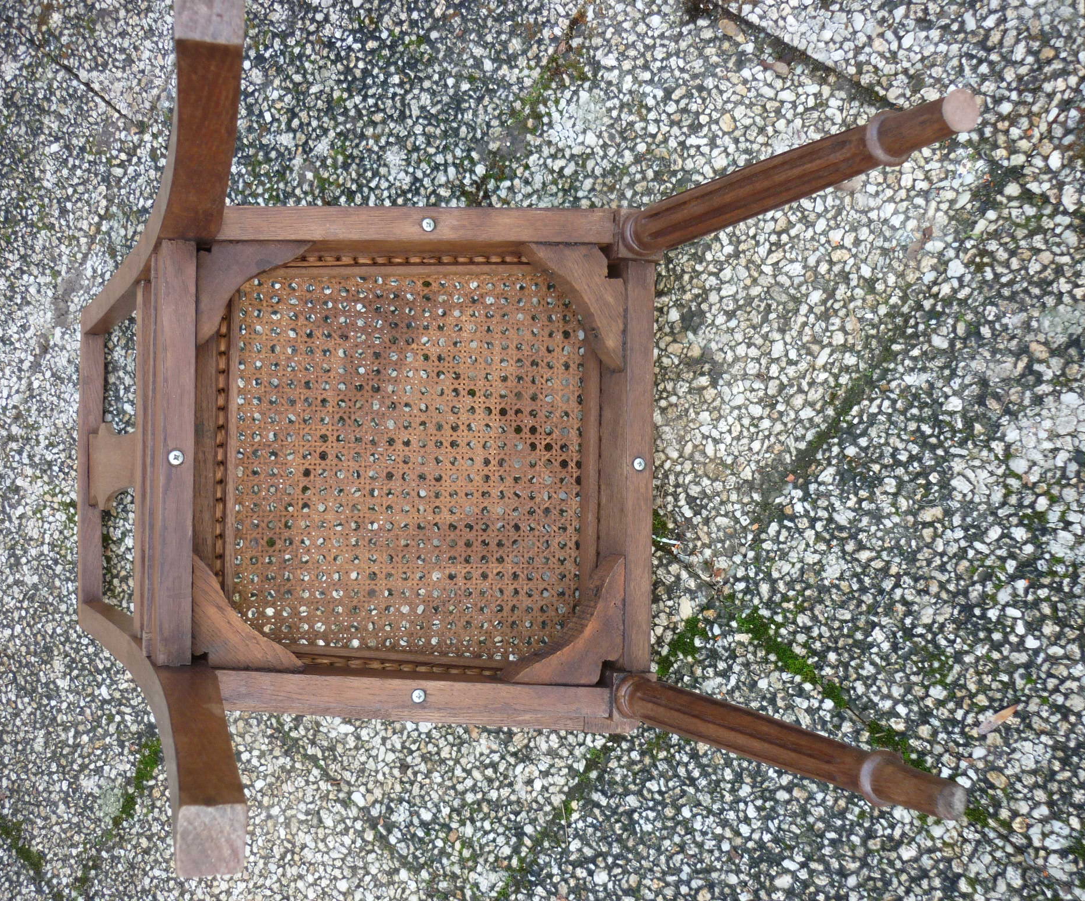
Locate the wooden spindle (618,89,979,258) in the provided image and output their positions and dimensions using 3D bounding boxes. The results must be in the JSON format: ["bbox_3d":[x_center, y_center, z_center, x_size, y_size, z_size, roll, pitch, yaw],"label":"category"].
[{"bbox_3d":[0.162,-0.190,0.820,0.361,0.038,0.038,-4,86,64],"label":"wooden spindle"}]

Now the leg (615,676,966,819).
[{"bbox_3d":[0.157,0.207,0.820,0.361,0.038,0.038,176,94,-64],"label":"leg"}]

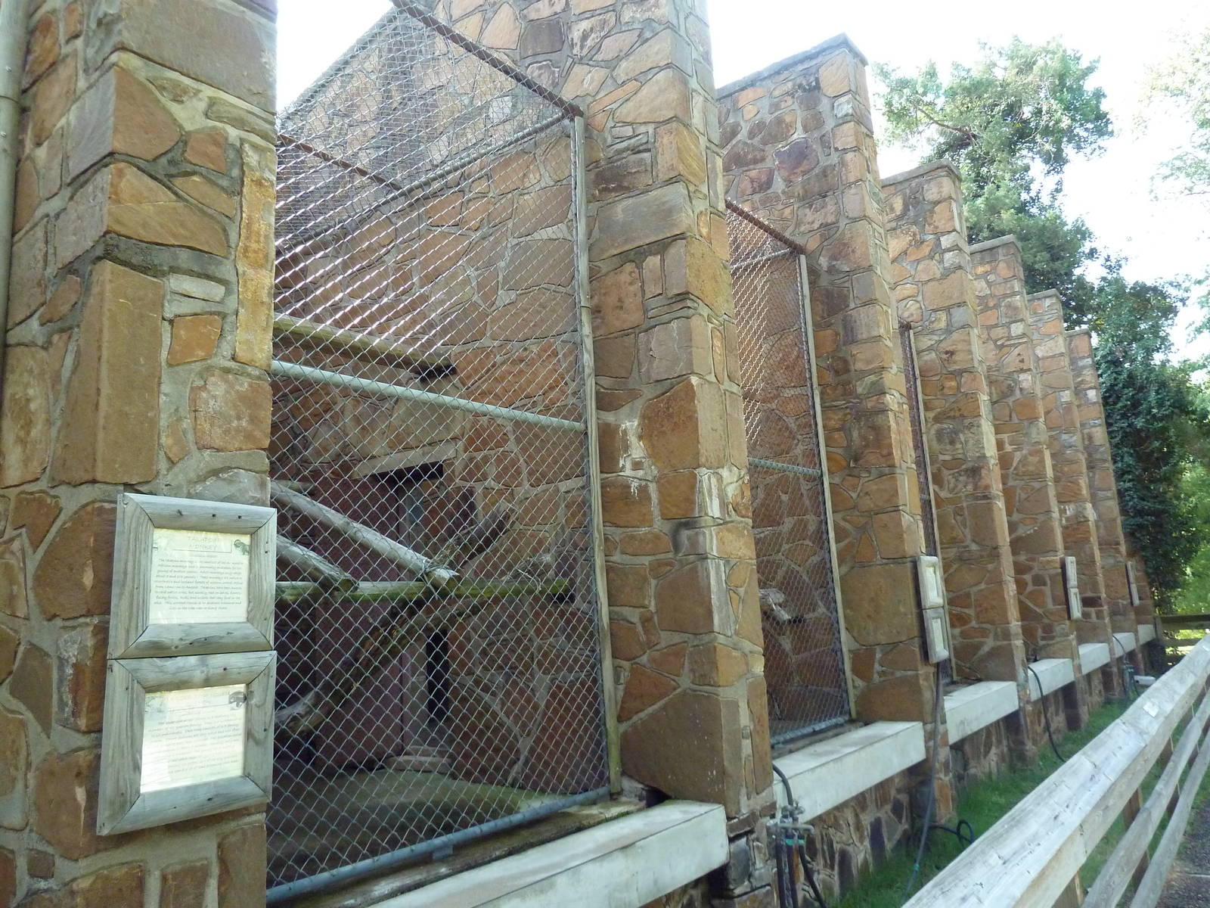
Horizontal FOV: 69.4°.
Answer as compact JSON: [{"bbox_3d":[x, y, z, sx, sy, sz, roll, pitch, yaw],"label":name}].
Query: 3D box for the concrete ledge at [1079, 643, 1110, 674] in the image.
[{"bbox_3d":[6.444,2.756,11.766,0.307,0.242,2.239,-10,-12,37],"label":"concrete ledge"}]

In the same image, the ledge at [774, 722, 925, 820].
[{"bbox_3d":[1.421,1.902,5.312,0.307,0.242,2.239,-10,-12,37],"label":"ledge"}]

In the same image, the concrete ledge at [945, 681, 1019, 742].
[{"bbox_3d":[3.086,2.186,7.452,0.307,0.242,2.239,-10,-12,37],"label":"concrete ledge"}]

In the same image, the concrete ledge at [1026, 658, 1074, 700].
[{"bbox_3d":[4.761,2.470,9.604,0.307,0.242,2.239,-10,-12,37],"label":"concrete ledge"}]

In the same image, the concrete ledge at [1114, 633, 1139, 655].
[{"bbox_3d":[8.093,3.037,13.884,0.307,0.242,2.239,-10,-12,37],"label":"concrete ledge"}]

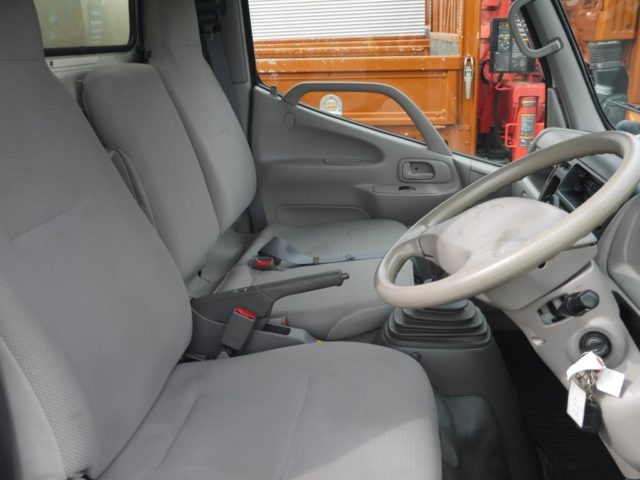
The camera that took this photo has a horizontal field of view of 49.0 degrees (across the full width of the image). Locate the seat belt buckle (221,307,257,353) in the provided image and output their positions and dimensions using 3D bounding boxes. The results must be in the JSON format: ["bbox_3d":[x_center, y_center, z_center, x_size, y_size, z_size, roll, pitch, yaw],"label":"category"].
[{"bbox_3d":[-0.148,0.163,1.280,0.040,0.069,0.024,25,20,2],"label":"seat belt buckle"}]

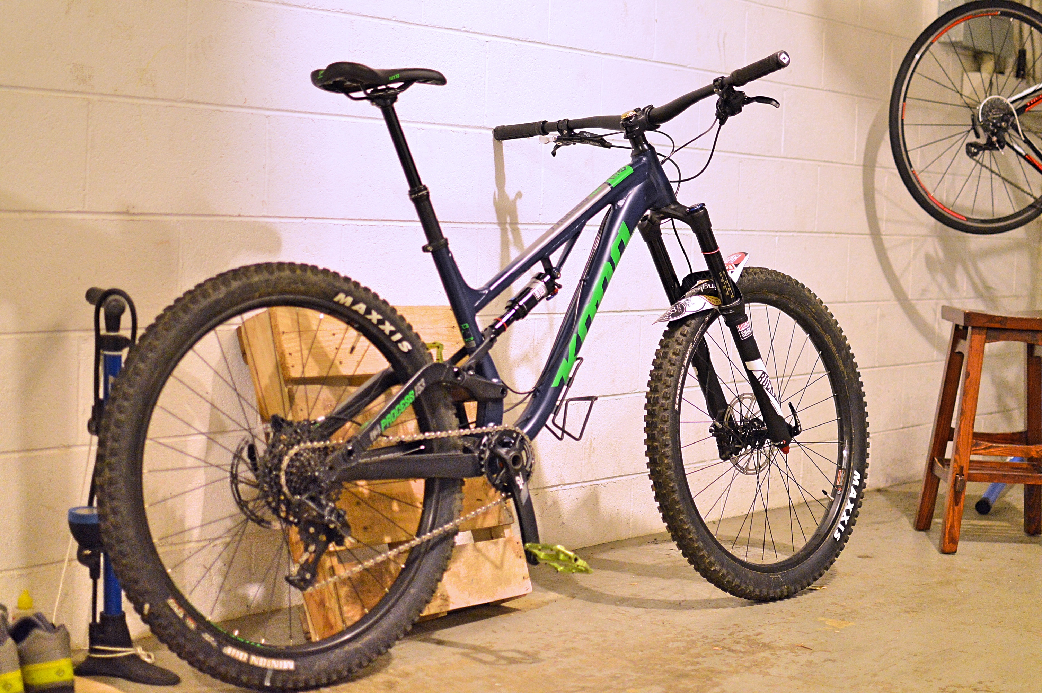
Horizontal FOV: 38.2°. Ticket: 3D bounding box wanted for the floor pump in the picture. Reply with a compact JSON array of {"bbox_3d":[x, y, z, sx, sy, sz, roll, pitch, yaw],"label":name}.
[{"bbox_3d":[-0.678,0.224,2.525,0.200,0.645,0.190,3,5,9],"label":"floor pump"}]

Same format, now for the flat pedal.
[{"bbox_3d":[0.073,0.373,2.655,0.100,0.022,0.100,40,-29,-31],"label":"flat pedal"}]

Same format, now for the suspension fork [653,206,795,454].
[{"bbox_3d":[0.427,-0.040,3.215,0.185,0.590,0.125,-8,20,48],"label":"suspension fork"}]

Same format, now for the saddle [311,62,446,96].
[{"bbox_3d":[-0.241,-0.481,2.682,0.275,0.065,0.145,-2,-4,-41],"label":"saddle"}]

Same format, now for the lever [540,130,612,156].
[{"bbox_3d":[0.107,-0.445,3.251,0.100,0.052,0.175,37,-28,-32],"label":"lever"}]

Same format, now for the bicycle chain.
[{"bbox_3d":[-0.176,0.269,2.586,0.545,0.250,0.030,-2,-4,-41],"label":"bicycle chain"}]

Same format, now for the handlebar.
[{"bbox_3d":[0.227,-0.482,3.093,0.085,0.070,0.800,-2,-4,-41],"label":"handlebar"}]

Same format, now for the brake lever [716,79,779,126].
[{"bbox_3d":[0.417,-0.476,2.895,0.175,0.052,0.100,-8,-44,48],"label":"brake lever"}]

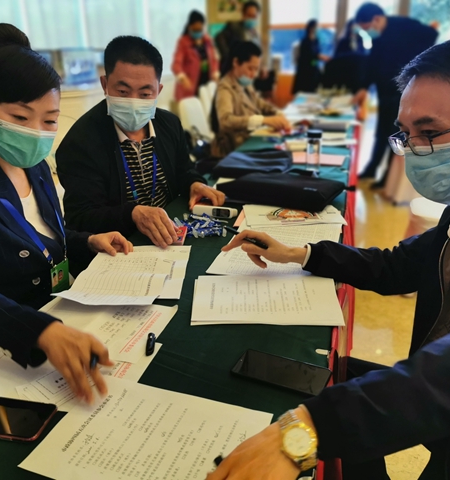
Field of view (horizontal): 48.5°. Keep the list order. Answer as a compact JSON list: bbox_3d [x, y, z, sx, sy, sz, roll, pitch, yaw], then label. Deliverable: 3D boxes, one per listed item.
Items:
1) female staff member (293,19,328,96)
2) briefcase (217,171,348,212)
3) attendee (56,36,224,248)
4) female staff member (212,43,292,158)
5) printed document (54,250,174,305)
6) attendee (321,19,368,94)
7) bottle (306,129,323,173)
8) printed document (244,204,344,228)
[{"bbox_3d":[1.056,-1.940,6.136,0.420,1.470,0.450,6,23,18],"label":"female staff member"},{"bbox_3d":[0.202,-0.187,1.768,0.380,0.058,0.260,10,25,28],"label":"briefcase"},{"bbox_3d":[-0.285,0.015,1.662,0.560,1.290,0.600,-21,28,-38],"label":"attendee"},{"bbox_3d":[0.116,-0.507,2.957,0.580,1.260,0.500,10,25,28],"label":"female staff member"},{"bbox_3d":[-0.242,0.084,1.162,0.220,0.042,0.300,-1,22,2],"label":"printed document"},{"bbox_3d":[1.518,-1.883,5.950,0.500,1.470,0.400,-14,25,-28],"label":"attendee"},{"bbox_3d":[0.371,-0.384,2.081,0.060,0.175,0.060,-2,22,0],"label":"bottle"},{"bbox_3d":[0.212,-0.086,1.576,0.292,0.012,0.205,0,22,5],"label":"printed document"}]

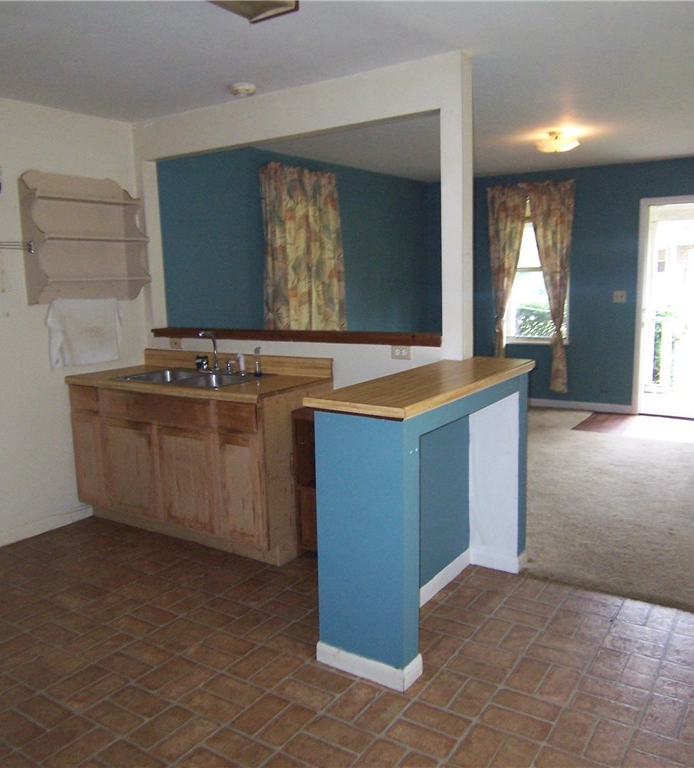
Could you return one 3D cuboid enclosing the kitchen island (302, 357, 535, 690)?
[{"bbox_3d":[0.382,0.486,2.938,0.437,1.043,1.300,5,11,34],"label":"kitchen island"}]

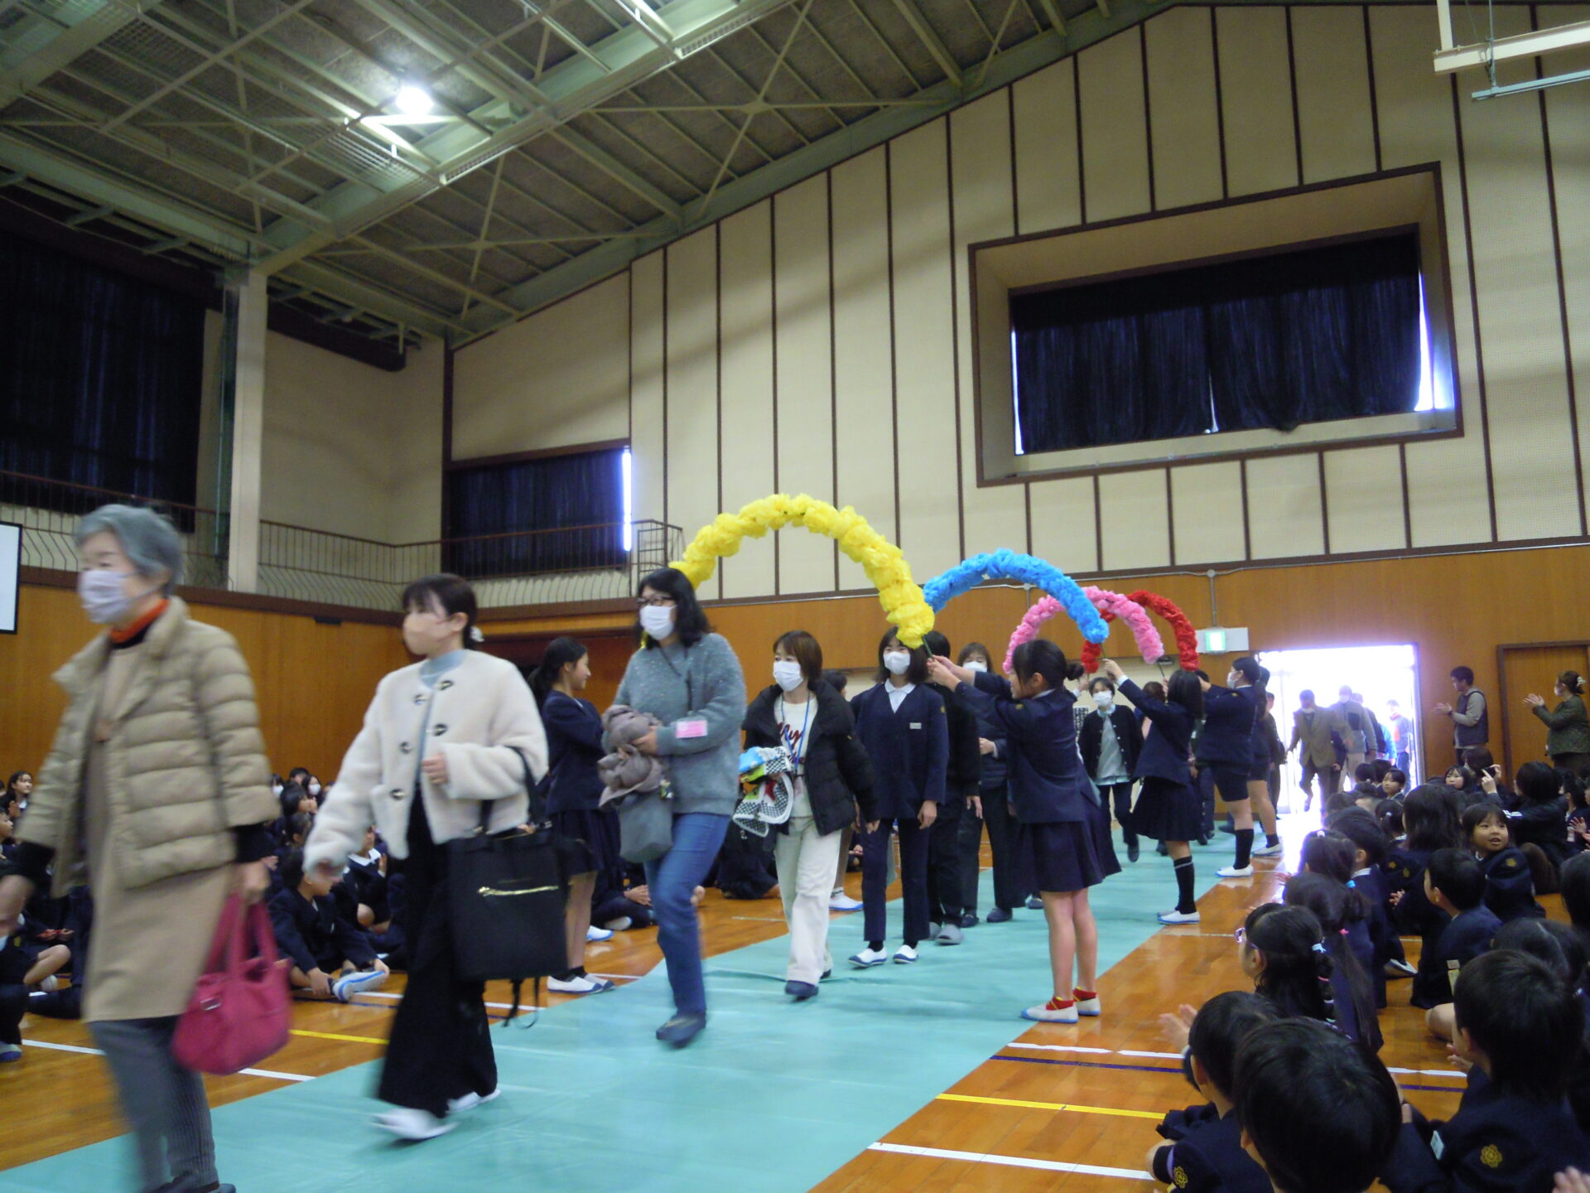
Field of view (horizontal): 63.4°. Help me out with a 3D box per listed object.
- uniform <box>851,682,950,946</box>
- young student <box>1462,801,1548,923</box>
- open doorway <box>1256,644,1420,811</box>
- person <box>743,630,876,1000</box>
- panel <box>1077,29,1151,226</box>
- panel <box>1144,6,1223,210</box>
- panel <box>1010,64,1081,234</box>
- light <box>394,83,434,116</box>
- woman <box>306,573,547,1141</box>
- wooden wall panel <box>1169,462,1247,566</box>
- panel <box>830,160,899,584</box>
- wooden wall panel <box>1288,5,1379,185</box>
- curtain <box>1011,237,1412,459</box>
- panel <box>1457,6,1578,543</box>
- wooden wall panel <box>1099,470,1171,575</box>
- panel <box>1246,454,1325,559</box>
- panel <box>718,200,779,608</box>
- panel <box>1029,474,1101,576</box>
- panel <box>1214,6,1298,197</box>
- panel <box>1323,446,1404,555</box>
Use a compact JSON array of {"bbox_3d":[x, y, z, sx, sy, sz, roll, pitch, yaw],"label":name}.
[{"bbox_3d":[0.495,1.028,6.100,0.430,1.240,0.260,-2,-7,11],"label":"uniform"},{"bbox_3d":[3.195,1.285,5.850,0.430,0.670,0.360,0,-7,-9],"label":"young student"},{"bbox_3d":[6.795,1.718,16.027,1.837,2.136,0.150,-4,-8,25],"label":"open doorway"},{"bbox_3d":[0.061,0.927,5.500,0.520,1.520,0.400,-4,-7,25],"label":"person"},{"bbox_3d":[4.478,-6.600,18.038,0.896,2.746,0.050,-4,-8,25],"label":"panel"},{"bbox_3d":[5.338,-6.718,17.641,0.892,2.893,0.050,-4,-8,25],"label":"panel"},{"bbox_3d":[3.611,-6.426,18.432,0.914,2.503,0.050,-4,-8,25],"label":"panel"},{"bbox_3d":[-4.517,-5.888,15.260,0.360,0.300,0.360,-1,-7,0],"label":"light"},{"bbox_3d":[-1.045,0.702,3.741,0.620,1.554,0.580,-5,-8,28],"label":"woman"},{"bbox_3d":[5.448,-1.093,16.939,0.912,1.335,0.050,-4,-8,25],"label":"wooden wall panel"},{"bbox_3d":[0.965,-3.285,18.278,0.908,6.394,0.050,-4,-7,25],"label":"panel"},{"bbox_3d":[6.669,-6.196,15.922,0.854,2.099,0.050,-4,-7,25],"label":"wooden wall panel"},{"bbox_3d":[5.627,-3.443,17.830,5.427,2.432,0.200,-4,-7,25],"label":"curtain"},{"bbox_3d":[8.324,-3.875,14.902,0.869,6.507,0.050,-4,-7,25],"label":"panel"},{"bbox_3d":[4.585,-1.029,17.343,0.909,1.333,0.050,-4,-8,25],"label":"wooden wall panel"},{"bbox_3d":[5.980,-1.086,15.701,0.877,1.217,0.050,-4,-7,25],"label":"panel"},{"bbox_3d":[-0.708,-2.933,19.022,0.921,5.935,0.050,-4,-7,25],"label":"panel"},{"bbox_3d":[3.712,-0.965,17.753,0.910,1.323,0.050,-4,-8,25],"label":"panel"},{"bbox_3d":[6.194,-6.720,17.233,0.899,2.762,0.050,-4,-8,25],"label":"panel"},{"bbox_3d":[7.155,-1.215,16.138,0.879,1.331,0.050,-4,-8,25],"label":"panel"}]

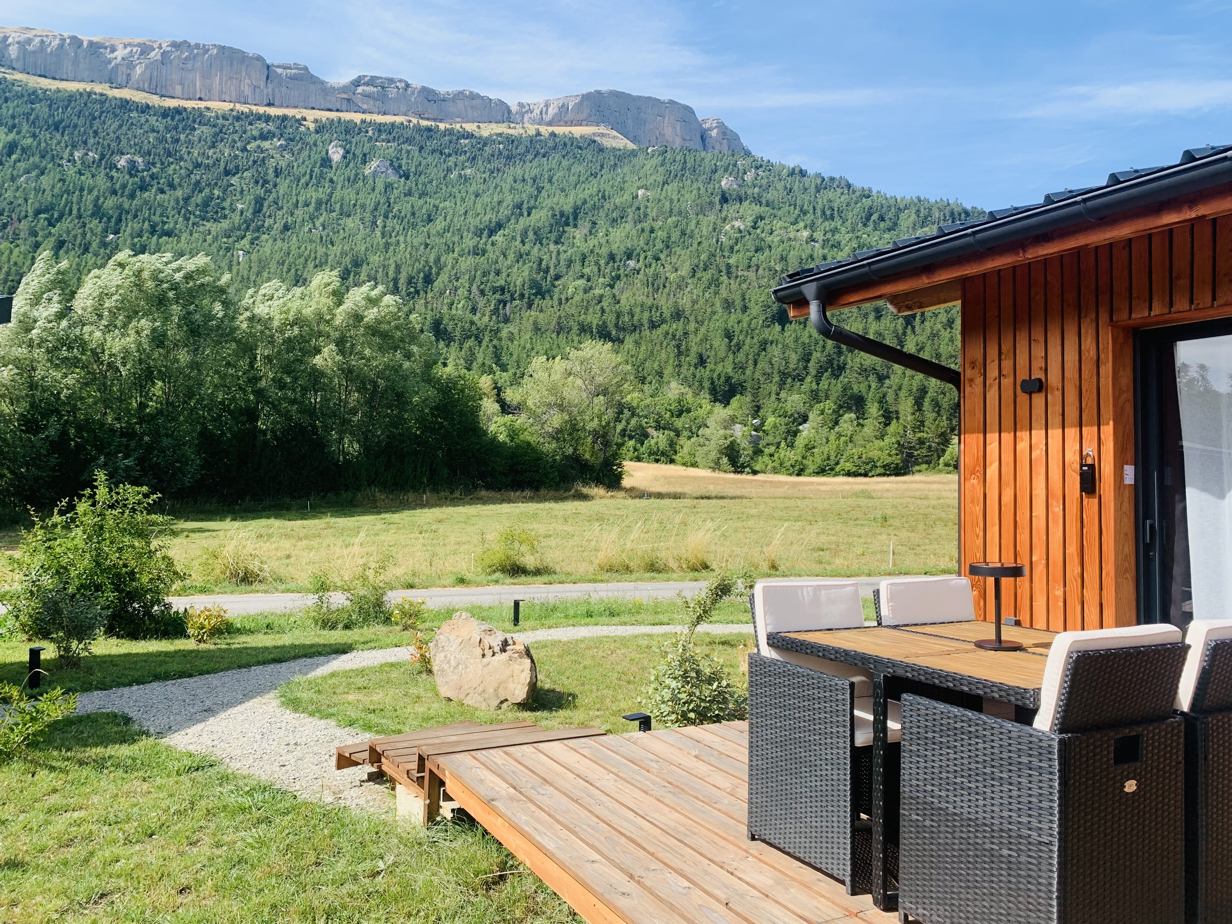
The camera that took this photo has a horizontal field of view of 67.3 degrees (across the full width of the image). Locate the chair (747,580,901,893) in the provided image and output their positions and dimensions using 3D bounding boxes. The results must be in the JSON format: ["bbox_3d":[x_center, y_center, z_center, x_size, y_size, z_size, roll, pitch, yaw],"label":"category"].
[{"bbox_3d":[0.817,0.892,3.187,0.520,0.880,0.560,2,-3,-28],"label":"chair"}]

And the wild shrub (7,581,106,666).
[{"bbox_3d":[-4.894,1.405,8.117,0.730,0.721,0.694,2,-3,-31],"label":"wild shrub"}]

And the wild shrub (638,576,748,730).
[{"bbox_3d":[0.478,1.206,5.599,0.674,1.074,0.641,1,-2,5],"label":"wild shrub"}]

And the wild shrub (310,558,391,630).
[{"bbox_3d":[-3.066,1.505,10.701,0.931,0.794,0.745,2,-3,-16],"label":"wild shrub"}]

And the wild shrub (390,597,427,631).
[{"bbox_3d":[-2.354,1.722,10.523,0.402,0.368,0.381,1,-2,-12],"label":"wild shrub"}]

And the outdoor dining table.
[{"bbox_3d":[1.243,0.965,2.981,1.070,0.730,1.089,2,-3,-28],"label":"outdoor dining table"}]

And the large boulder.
[{"bbox_3d":[-0.978,1.448,6.848,0.766,0.649,0.575,1,-2,-8],"label":"large boulder"}]

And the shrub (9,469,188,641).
[{"bbox_3d":[-5.430,0.970,9.731,1.631,1.709,1.468,2,-3,-29],"label":"shrub"}]

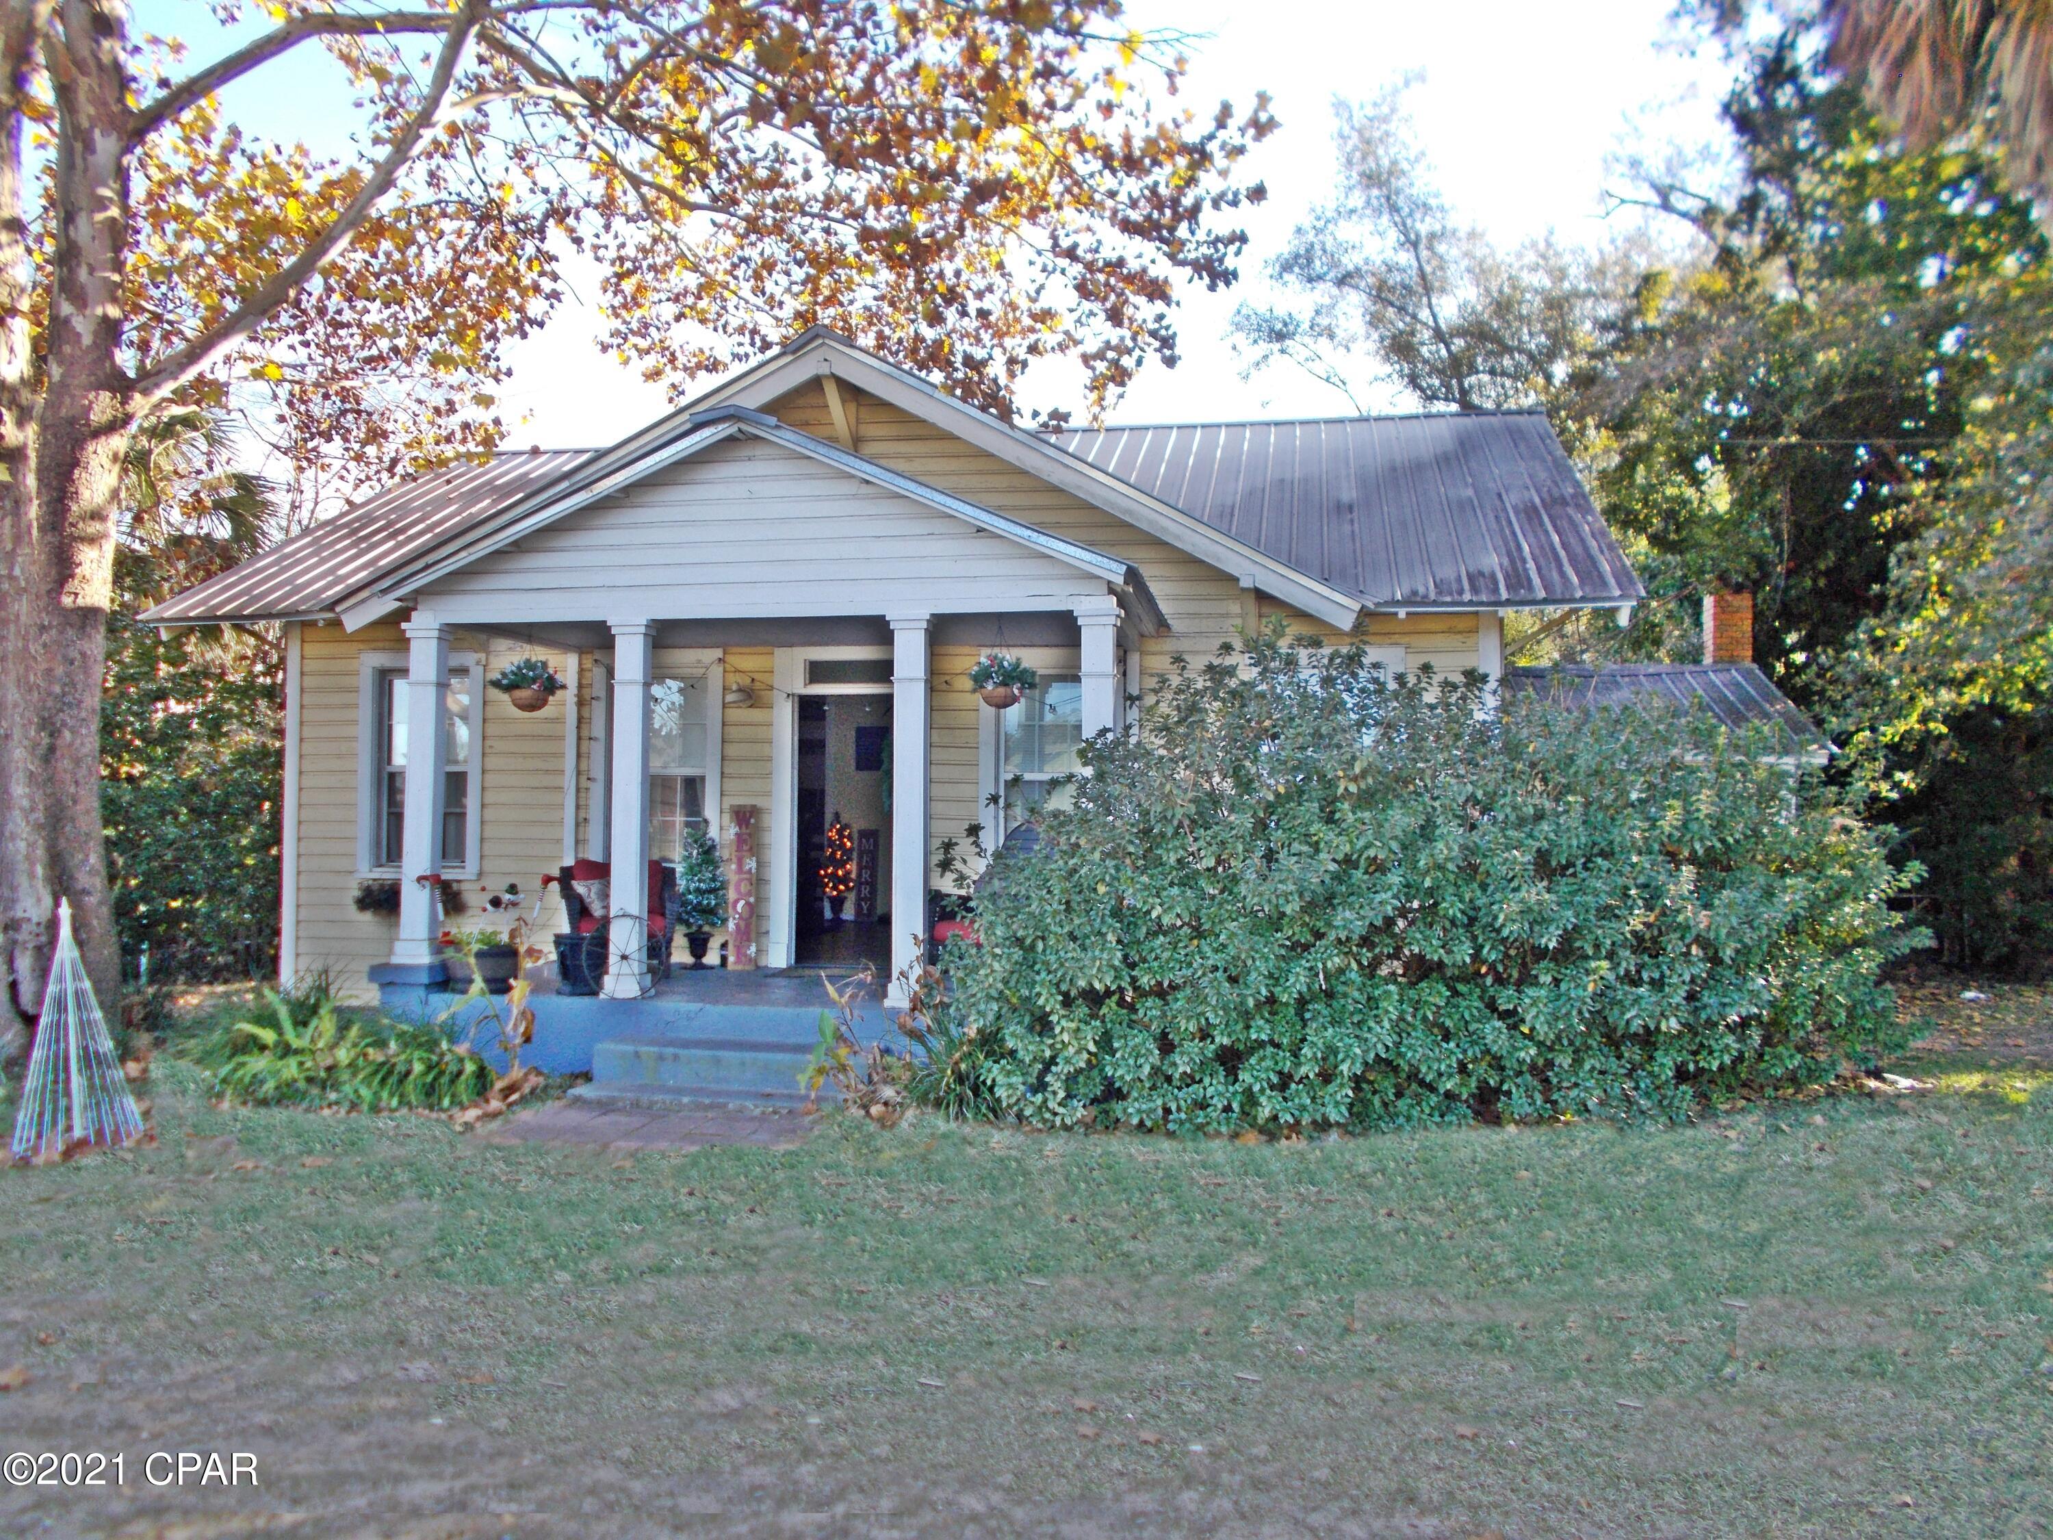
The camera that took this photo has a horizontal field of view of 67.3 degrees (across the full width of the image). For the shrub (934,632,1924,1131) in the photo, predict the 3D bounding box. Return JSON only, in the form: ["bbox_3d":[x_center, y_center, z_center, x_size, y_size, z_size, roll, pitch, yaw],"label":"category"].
[{"bbox_3d":[2.414,0.581,9.290,5.750,2.750,2.500,1,-1,0],"label":"shrub"}]

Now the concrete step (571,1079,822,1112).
[{"bbox_3d":[-1.762,1.867,8.818,1.600,0.110,0.370,0,-1,11],"label":"concrete step"}]

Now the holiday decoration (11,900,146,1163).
[{"bbox_3d":[-4.809,1.259,7.812,0.670,1.200,0.670,1,-1,0],"label":"holiday decoration"}]

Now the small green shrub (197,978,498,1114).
[{"bbox_3d":[-4.097,1.590,9.168,1.800,0.600,1.200,0,-1,11],"label":"small green shrub"}]

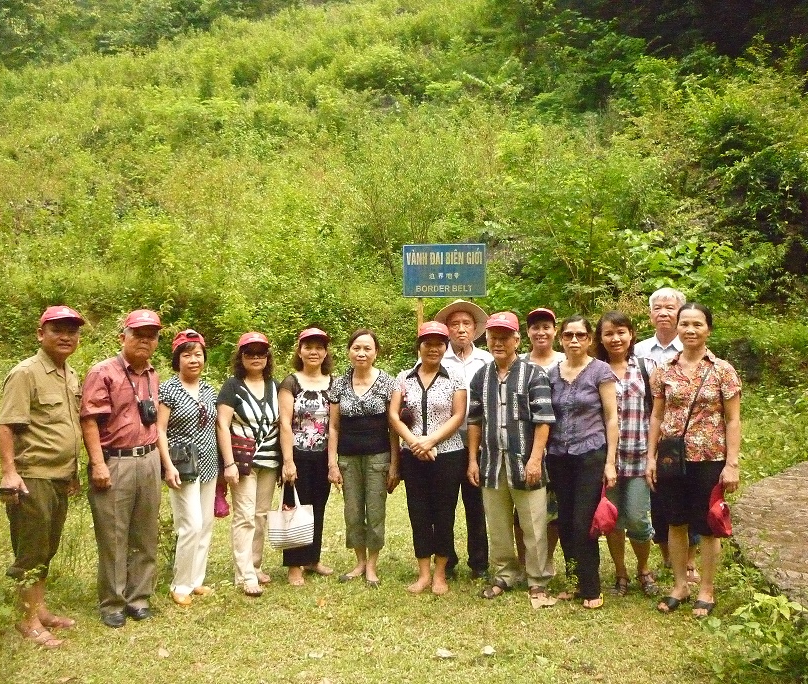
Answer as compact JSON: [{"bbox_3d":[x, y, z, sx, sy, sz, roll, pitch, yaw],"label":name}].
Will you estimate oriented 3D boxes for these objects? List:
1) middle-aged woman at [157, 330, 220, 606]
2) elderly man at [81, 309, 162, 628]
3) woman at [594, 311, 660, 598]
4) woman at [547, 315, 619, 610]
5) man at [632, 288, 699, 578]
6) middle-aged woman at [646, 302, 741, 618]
[{"bbox_3d":[-1.254,0.710,5.056,0.420,1.555,0.300,-1,0,-25],"label":"middle-aged woman"},{"bbox_3d":[-1.540,0.667,4.736,0.470,1.670,0.330,-1,0,-35],"label":"elderly man"},{"bbox_3d":[1.302,0.635,5.020,0.440,1.623,0.330,1,1,25],"label":"woman"},{"bbox_3d":[1.008,0.657,4.880,0.460,1.611,0.330,1,1,32],"label":"woman"},{"bbox_3d":[1.597,0.535,5.266,0.490,1.700,0.310,0,0,18],"label":"man"},{"bbox_3d":[1.544,0.600,4.616,0.490,1.590,0.320,0,0,24],"label":"middle-aged woman"}]

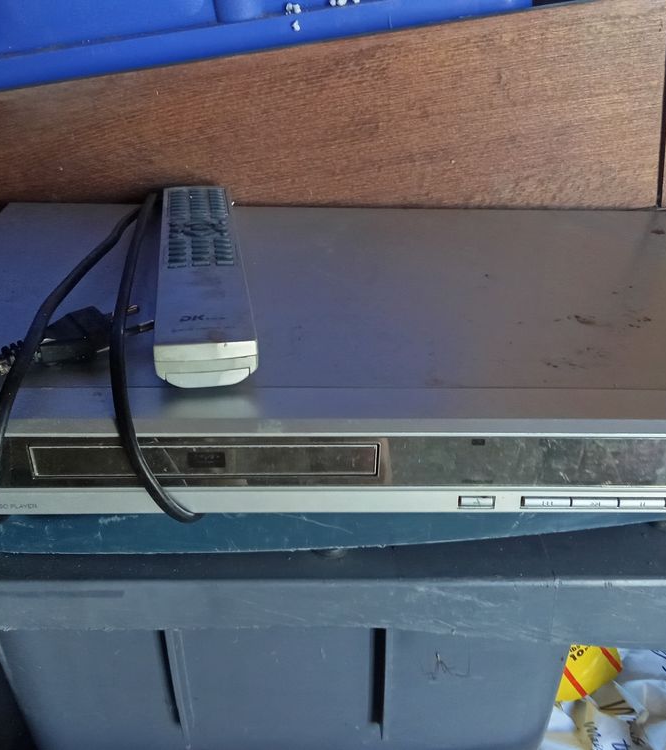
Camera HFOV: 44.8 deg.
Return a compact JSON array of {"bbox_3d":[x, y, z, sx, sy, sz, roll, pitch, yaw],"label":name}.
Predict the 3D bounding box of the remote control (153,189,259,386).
[{"bbox_3d":[-0.065,-0.053,0.403,0.041,0.021,0.197,-4,31,-8],"label":"remote control"}]

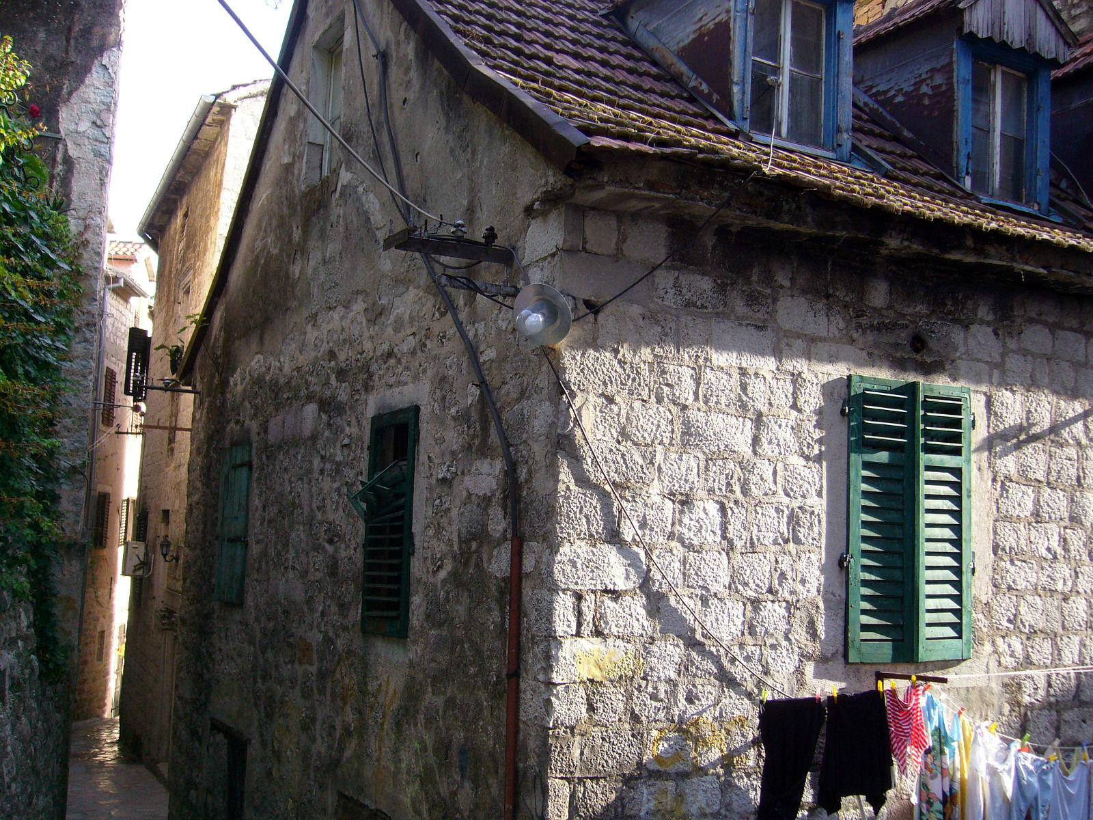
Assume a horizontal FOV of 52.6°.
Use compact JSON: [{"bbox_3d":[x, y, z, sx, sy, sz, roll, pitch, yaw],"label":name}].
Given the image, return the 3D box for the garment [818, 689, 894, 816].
[{"bbox_3d":[1.565,1.736,5.596,0.390,0.620,0.070,3,-7,-6],"label":"garment"}]

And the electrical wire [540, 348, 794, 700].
[{"bbox_3d":[0.624,0.598,5.484,1.477,1.671,0.060,5,-8,-24],"label":"electrical wire"}]

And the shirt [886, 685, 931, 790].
[{"bbox_3d":[1.847,1.640,5.638,0.240,0.470,0.070,3,-7,-6],"label":"shirt"}]

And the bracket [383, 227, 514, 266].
[{"bbox_3d":[-0.489,-0.859,5.807,0.670,0.075,0.310,5,-8,-25],"label":"bracket"}]

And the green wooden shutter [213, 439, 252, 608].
[{"bbox_3d":[-2.776,0.992,9.701,0.060,1.370,0.850,7,-8,-32],"label":"green wooden shutter"}]

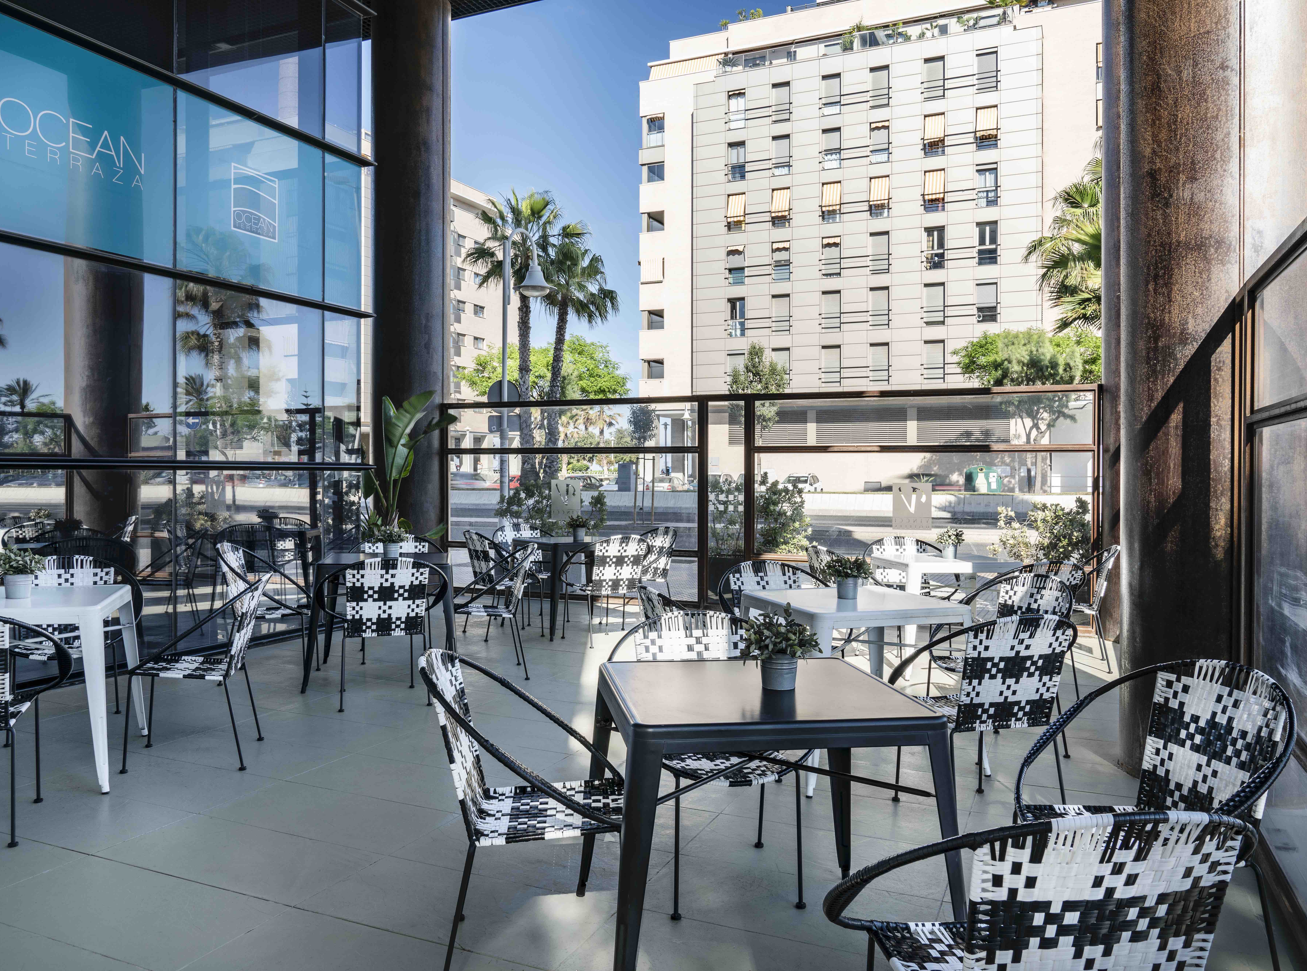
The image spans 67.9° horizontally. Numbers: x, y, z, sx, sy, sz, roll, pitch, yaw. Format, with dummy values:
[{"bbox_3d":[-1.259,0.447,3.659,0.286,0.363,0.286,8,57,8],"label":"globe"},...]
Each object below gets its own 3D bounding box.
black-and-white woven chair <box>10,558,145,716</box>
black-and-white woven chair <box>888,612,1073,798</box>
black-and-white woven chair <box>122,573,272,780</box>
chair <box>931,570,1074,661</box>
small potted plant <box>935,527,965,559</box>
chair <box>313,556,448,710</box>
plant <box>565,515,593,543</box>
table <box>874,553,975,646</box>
[{"bbox_3d":[-3.140,0.842,5.149,0.782,0.888,0.690,0,1,-26],"label":"black-and-white woven chair"},{"bbox_3d":[1.304,0.890,3.828,0.742,0.858,0.601,0,1,-18],"label":"black-and-white woven chair"},{"bbox_3d":[-2.158,0.855,4.637,0.650,0.865,0.765,0,1,-13],"label":"black-and-white woven chair"},{"bbox_3d":[1.714,0.866,4.870,0.690,0.888,0.782,0,1,-25],"label":"chair"},{"bbox_3d":[2.091,0.402,6.841,0.210,0.210,0.210,0,1,0],"label":"small potted plant"},{"bbox_3d":[-1.631,0.839,5.846,0.782,0.888,0.690,0,1,-20],"label":"chair"},{"bbox_3d":[-0.651,0.368,8.550,0.220,0.225,0.220,0,1,0],"label":"plant"},{"bbox_3d":[2.044,0.900,6.907,0.842,0.766,0.842,0,1,-9],"label":"table"}]

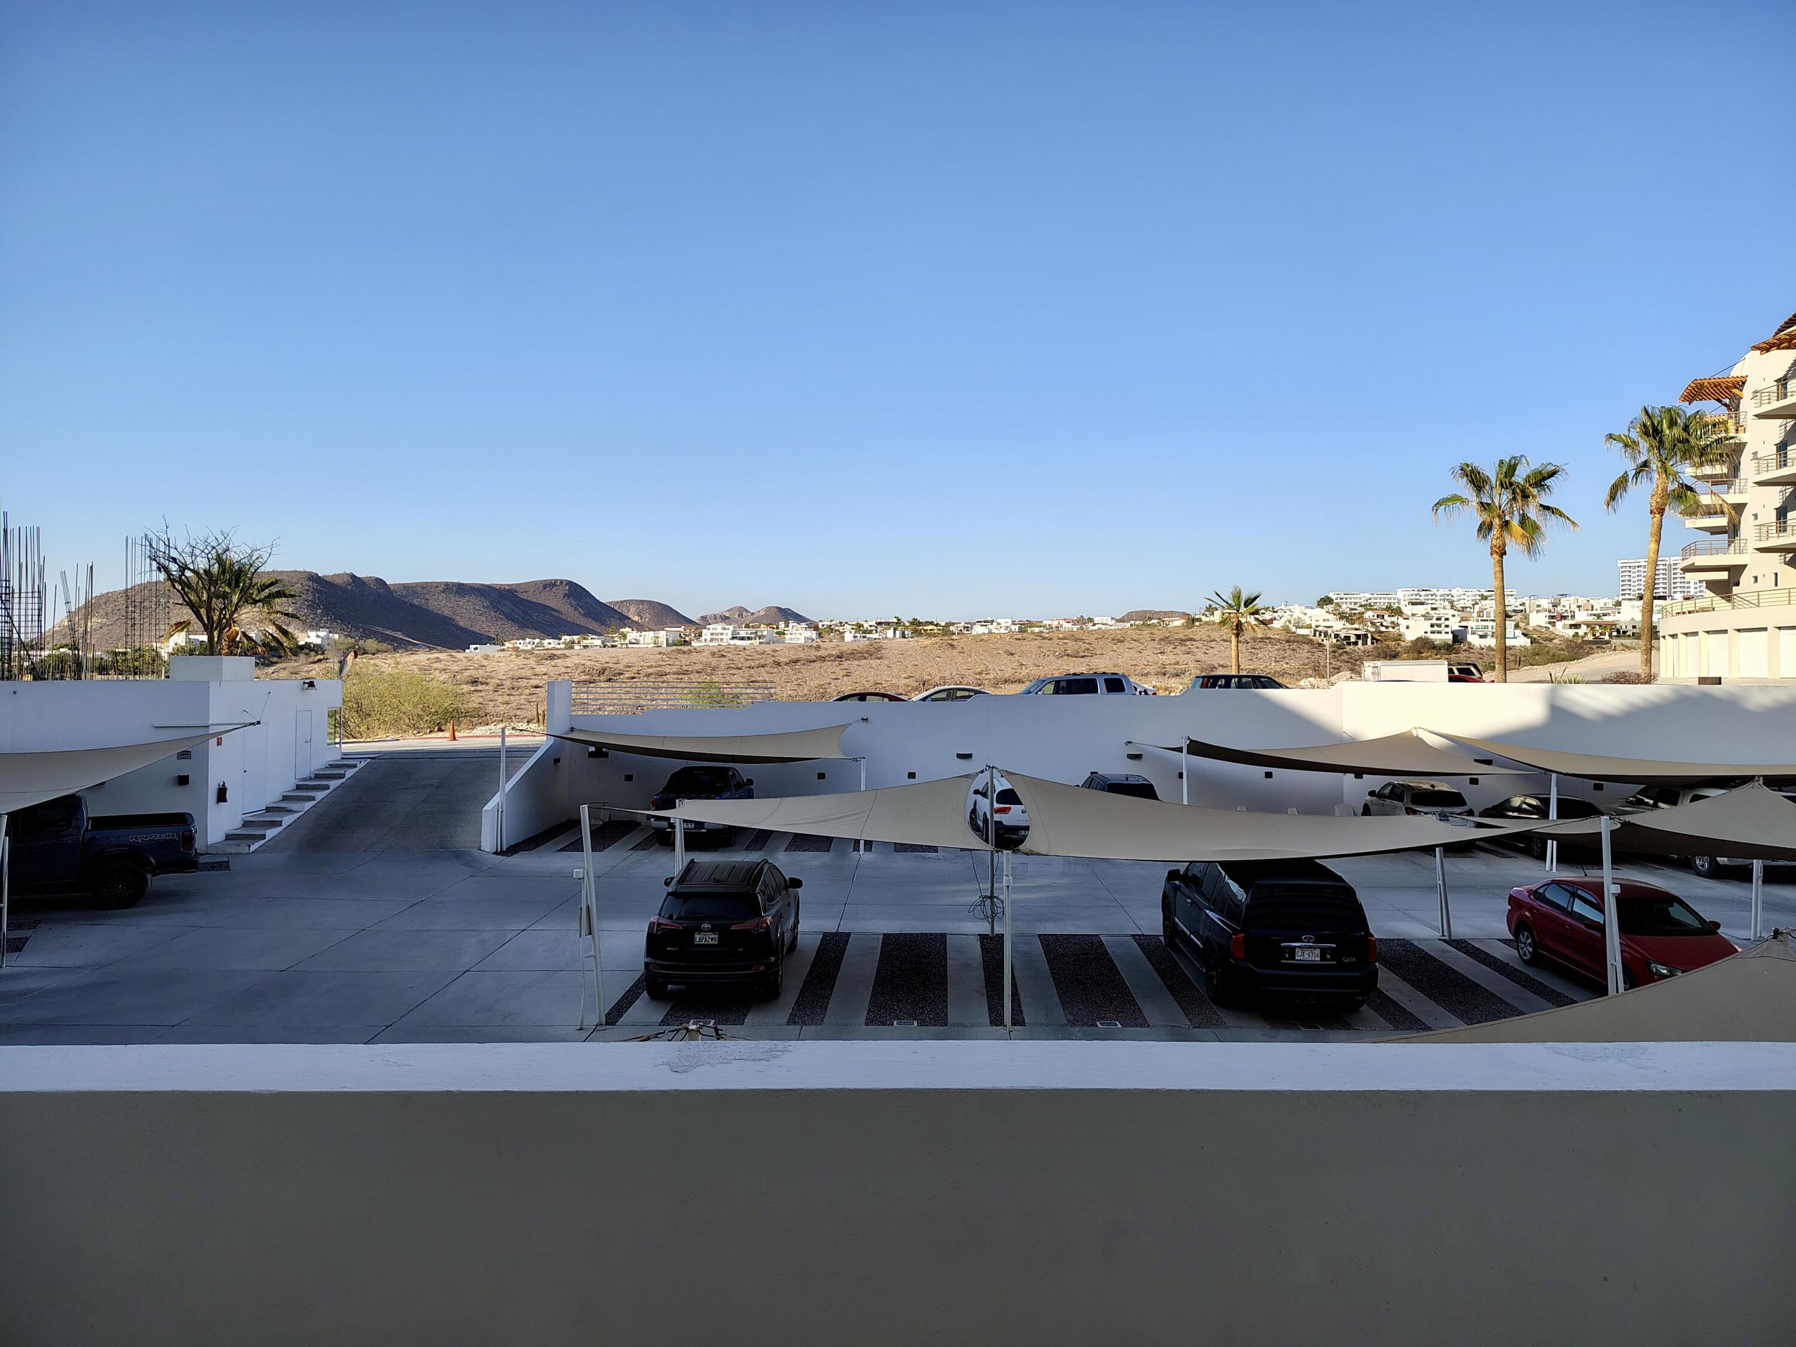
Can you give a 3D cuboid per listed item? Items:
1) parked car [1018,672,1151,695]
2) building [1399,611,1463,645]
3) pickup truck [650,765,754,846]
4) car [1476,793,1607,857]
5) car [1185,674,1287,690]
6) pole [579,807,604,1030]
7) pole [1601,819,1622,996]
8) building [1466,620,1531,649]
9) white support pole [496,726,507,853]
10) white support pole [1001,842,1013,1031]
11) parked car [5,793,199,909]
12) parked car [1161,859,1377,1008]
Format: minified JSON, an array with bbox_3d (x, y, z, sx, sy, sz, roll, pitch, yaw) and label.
[{"bbox_3d":[5.500,0.930,41.000,5.000,1.880,1.950,0,0,-1],"label":"parked car"},{"bbox_3d":[200.445,-17.211,470.000,16.000,12.000,13.000,0,0,-6],"label":"building"},{"bbox_3d":[-4.780,3.260,31.700,1.860,1.780,5.250,0,0,1],"label":"pickup truck"},{"bbox_3d":[15.089,3.460,28.856,1.820,1.440,4.600,0,1,2],"label":"car"},{"bbox_3d":[11.501,0.921,39.827,4.550,1.680,1.800,0,1,2],"label":"car"},{"bbox_3d":[-3.800,3.033,15.531,0.100,2.772,0.100,-4,1,0],"label":"pole"},{"bbox_3d":[8.818,3.111,15.415,0.100,2.673,0.100,-3,1,0],"label":"pole"},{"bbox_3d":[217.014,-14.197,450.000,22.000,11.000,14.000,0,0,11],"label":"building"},{"bbox_3d":[-9.058,2.693,28.604,0.100,2.875,0.100,1,1,0],"label":"white support pole"},{"bbox_3d":[1.390,3.350,15.800,0.100,2.300,0.100,0,0,0],"label":"white support pole"},{"bbox_3d":[-15.744,3.279,22.640,5.360,1.920,2.030,0,1,-25],"label":"parked car"},{"bbox_3d":[5.197,3.409,18.014,2.000,1.950,5.250,0,1,2],"label":"parked car"}]

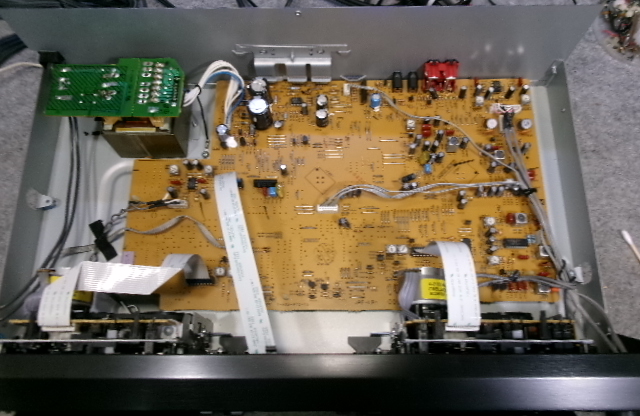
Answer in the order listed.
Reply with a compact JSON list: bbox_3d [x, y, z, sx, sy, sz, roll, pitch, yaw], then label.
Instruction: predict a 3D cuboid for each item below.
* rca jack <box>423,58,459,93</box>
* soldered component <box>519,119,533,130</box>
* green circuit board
[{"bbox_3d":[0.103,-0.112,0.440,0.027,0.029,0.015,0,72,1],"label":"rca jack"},{"bbox_3d":[0.173,-0.069,0.436,0.009,0.007,0.009,0,72,1],"label":"soldered component"},{"bbox_3d":[-0.157,-0.094,0.403,0.103,0.004,0.051,0,72,1],"label":"green circuit board"}]

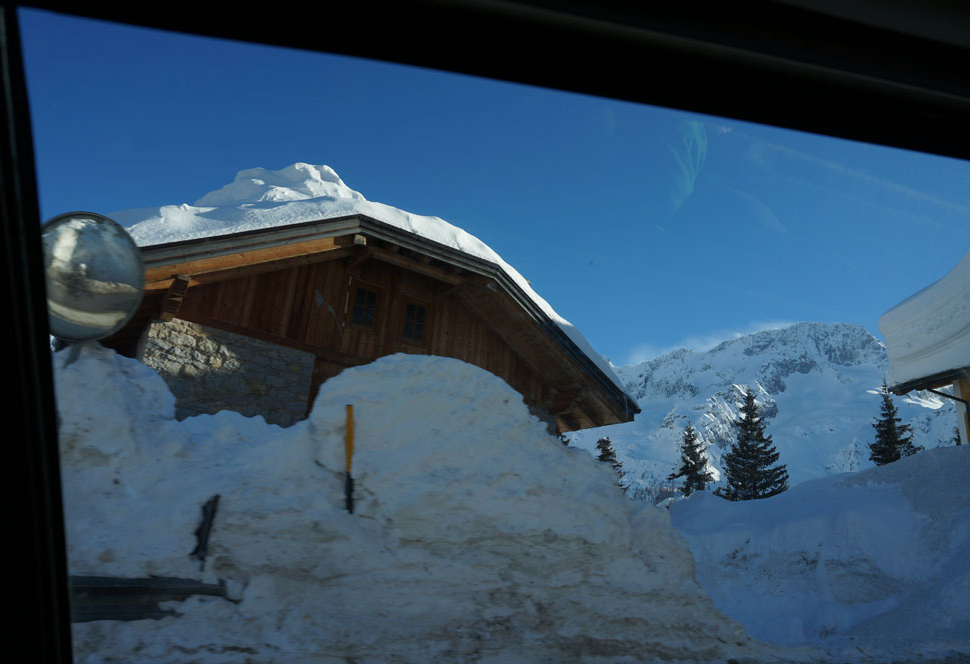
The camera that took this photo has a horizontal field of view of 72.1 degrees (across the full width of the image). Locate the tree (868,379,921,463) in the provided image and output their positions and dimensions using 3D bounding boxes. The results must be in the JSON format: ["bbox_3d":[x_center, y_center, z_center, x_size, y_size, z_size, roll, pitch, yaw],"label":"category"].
[{"bbox_3d":[27.868,8.138,45.382,4.100,10.000,4.100,5,-19,0],"label":"tree"}]

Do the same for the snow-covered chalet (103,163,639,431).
[{"bbox_3d":[-4.304,2.227,16.435,11.550,8.540,11.000,17,-22,-31],"label":"snow-covered chalet"}]

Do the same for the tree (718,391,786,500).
[{"bbox_3d":[16.269,8.419,40.334,4.500,10.300,4.500,5,-19,0],"label":"tree"}]

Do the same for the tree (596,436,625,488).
[{"bbox_3d":[7.582,10.583,42.738,3.400,7.800,3.400,5,-19,0],"label":"tree"}]

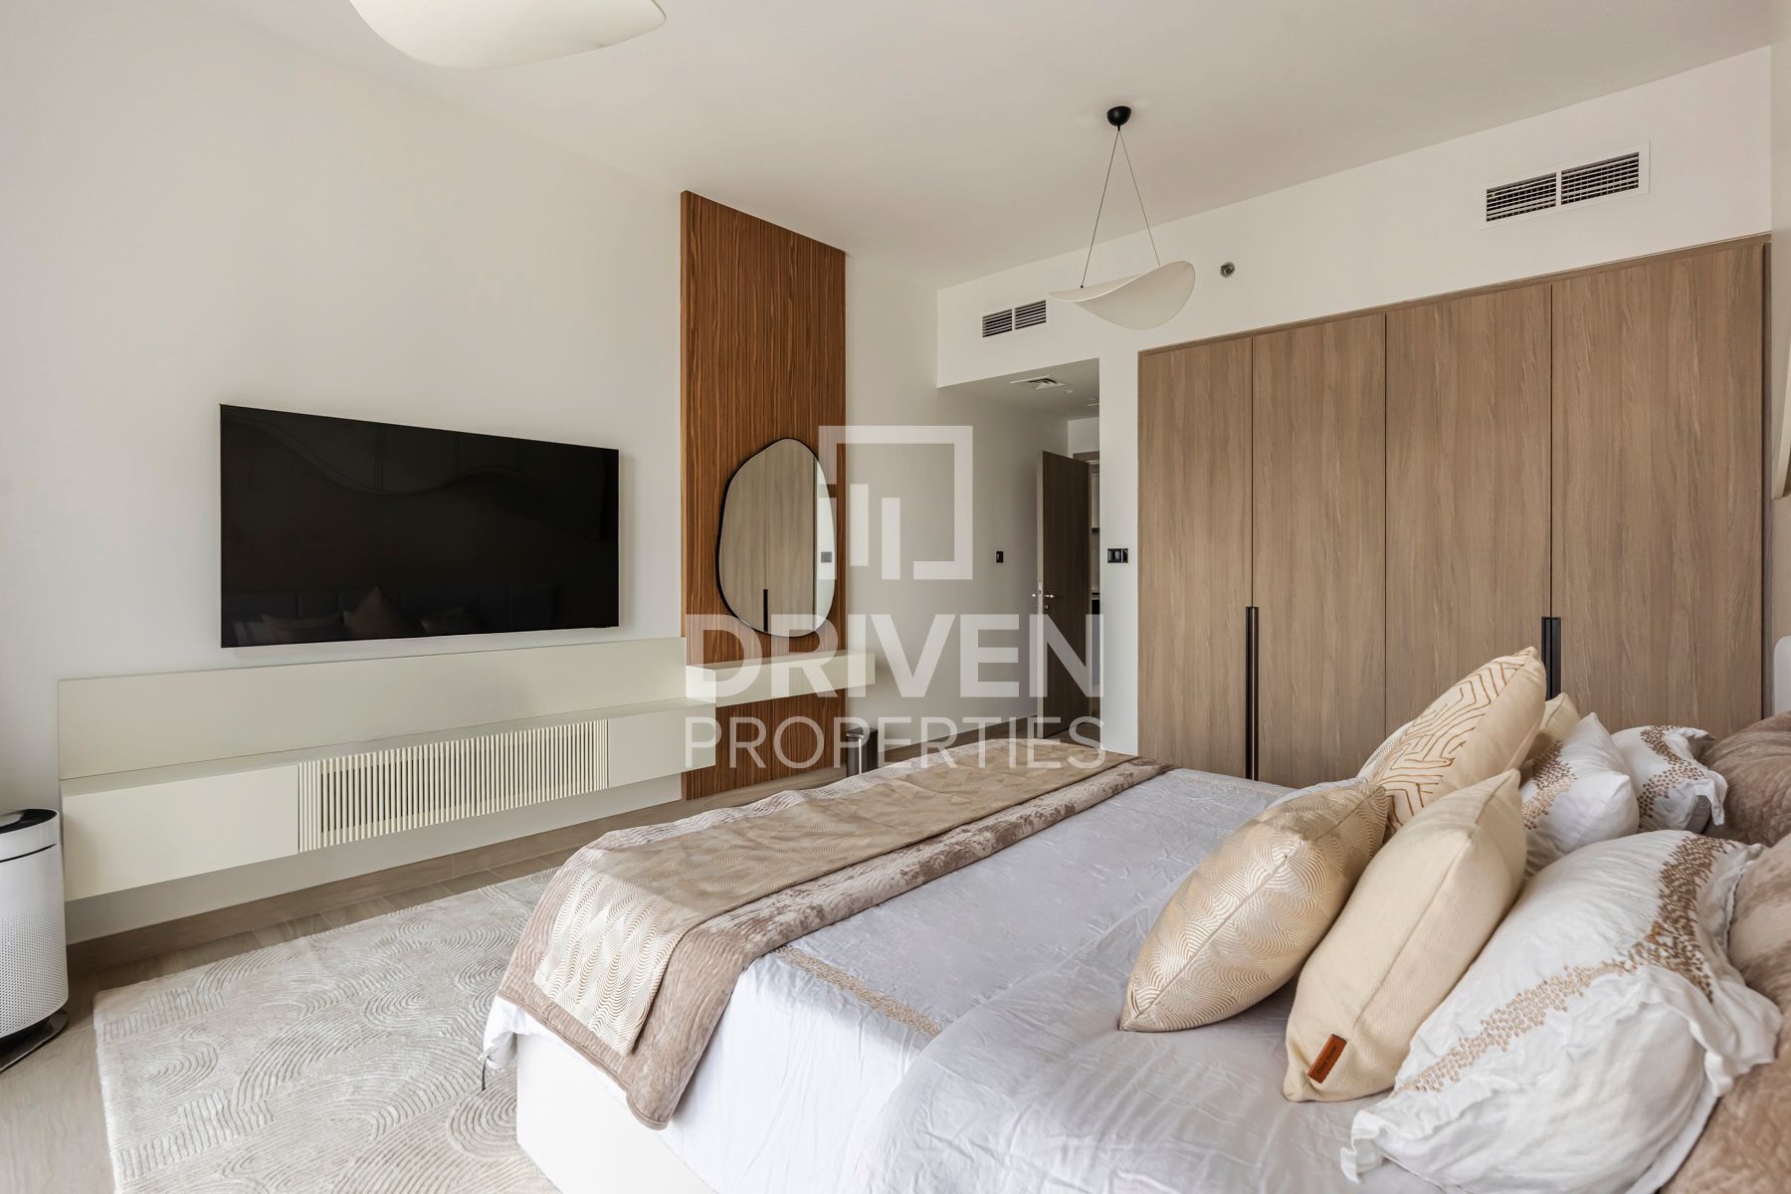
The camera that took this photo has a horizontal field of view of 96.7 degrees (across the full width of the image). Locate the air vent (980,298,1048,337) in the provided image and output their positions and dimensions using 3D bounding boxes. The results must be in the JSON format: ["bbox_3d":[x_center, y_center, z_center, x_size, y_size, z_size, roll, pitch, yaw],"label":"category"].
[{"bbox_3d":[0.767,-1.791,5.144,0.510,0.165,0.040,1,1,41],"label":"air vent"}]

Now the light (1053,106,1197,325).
[{"bbox_3d":[0.964,-1.623,3.397,0.610,0.900,0.540,-1,1,-30],"label":"light"}]

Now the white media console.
[{"bbox_3d":[-1.346,0.519,3.581,0.295,0.606,3.319,1,2,42],"label":"white media console"}]

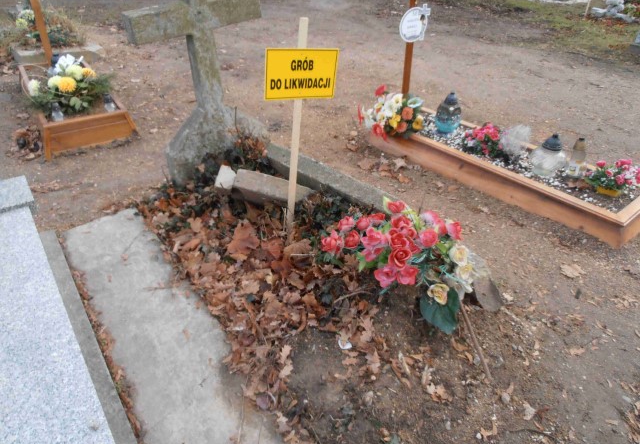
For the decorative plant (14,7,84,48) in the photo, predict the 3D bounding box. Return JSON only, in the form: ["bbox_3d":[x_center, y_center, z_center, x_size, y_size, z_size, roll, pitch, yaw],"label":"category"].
[{"bbox_3d":[-3.750,-2.680,6.130,0.820,0.440,0.600,-18,38,-24],"label":"decorative plant"}]

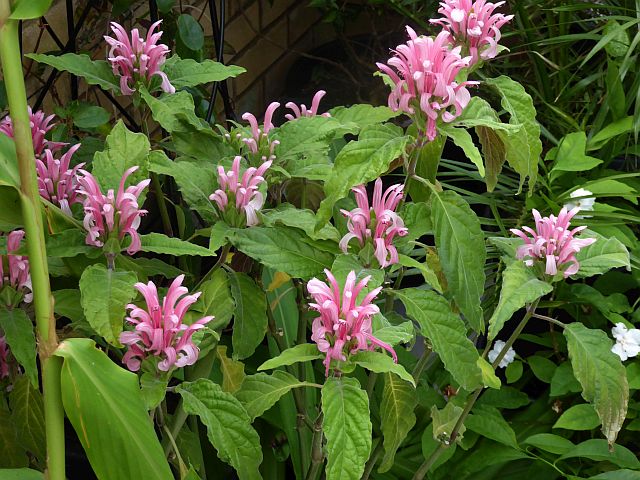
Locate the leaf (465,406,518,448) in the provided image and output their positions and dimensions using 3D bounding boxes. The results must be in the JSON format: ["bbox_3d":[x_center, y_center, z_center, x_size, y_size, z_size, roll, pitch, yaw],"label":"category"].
[{"bbox_3d":[0.221,0.238,2.150,0.066,0.012,0.045,21,41,11],"label":"leaf"}]

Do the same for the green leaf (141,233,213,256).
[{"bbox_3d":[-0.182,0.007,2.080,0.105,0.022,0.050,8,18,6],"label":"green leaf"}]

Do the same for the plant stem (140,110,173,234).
[{"bbox_3d":[-0.206,-0.085,2.120,0.009,0.162,0.009,-12,9,0],"label":"plant stem"}]

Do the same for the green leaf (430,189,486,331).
[{"bbox_3d":[0.158,0.022,1.920,0.050,0.158,0.030,-15,6,11],"label":"green leaf"}]

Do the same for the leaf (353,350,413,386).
[{"bbox_3d":[0.069,0.142,1.860,0.078,0.016,0.035,28,34,5],"label":"leaf"}]

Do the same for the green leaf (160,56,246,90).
[{"bbox_3d":[-0.147,-0.211,2.120,0.102,0.018,0.048,6,38,3],"label":"green leaf"}]

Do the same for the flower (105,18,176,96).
[{"bbox_3d":[-0.249,-0.252,2.320,0.096,0.102,0.096,0,10,0],"label":"flower"}]

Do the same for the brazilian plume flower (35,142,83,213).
[{"bbox_3d":[-0.312,-0.073,2.030,0.064,0.077,0.064,0,14,0],"label":"brazilian plume flower"}]

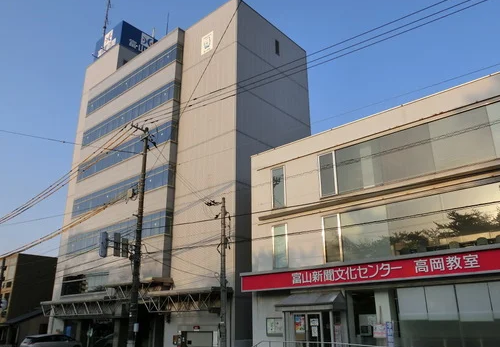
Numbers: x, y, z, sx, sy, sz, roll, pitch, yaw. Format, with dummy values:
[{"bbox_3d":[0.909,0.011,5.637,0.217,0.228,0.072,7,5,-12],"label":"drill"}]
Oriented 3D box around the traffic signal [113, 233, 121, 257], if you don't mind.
[{"bbox_3d":[-7.278,3.933,23.008,0.200,1.220,0.360,-17,-26,38],"label":"traffic signal"}]

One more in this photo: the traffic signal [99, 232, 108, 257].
[{"bbox_3d":[-7.758,3.796,22.243,0.380,1.270,0.220,-11,-23,26],"label":"traffic signal"}]

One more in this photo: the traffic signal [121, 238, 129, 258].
[{"bbox_3d":[-6.961,4.180,23.439,0.200,1.080,0.340,-17,-26,38],"label":"traffic signal"}]

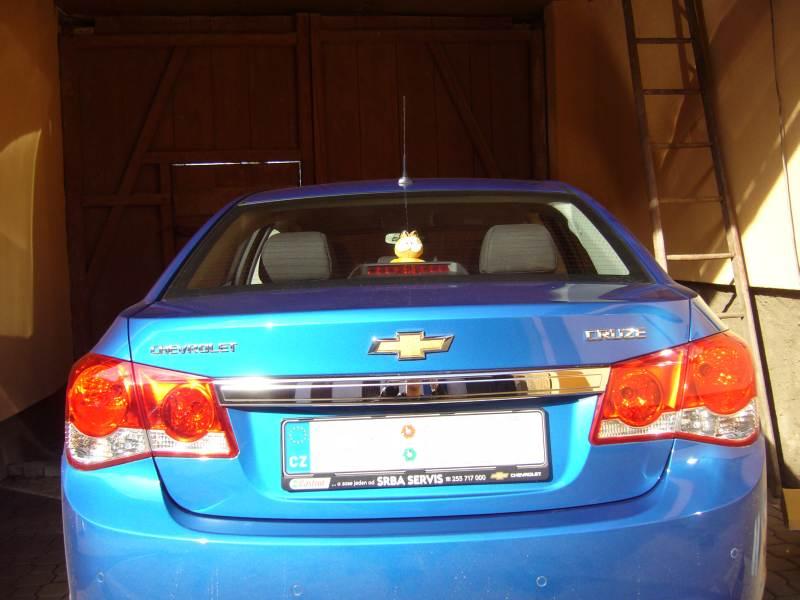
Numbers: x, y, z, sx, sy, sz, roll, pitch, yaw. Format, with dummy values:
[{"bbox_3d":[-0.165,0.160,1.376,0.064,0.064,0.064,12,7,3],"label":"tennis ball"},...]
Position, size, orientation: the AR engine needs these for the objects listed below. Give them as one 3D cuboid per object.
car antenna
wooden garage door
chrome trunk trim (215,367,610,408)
[{"bbox_3d":[0.015,-0.507,2.590,0.040,0.310,0.055,-2,22,0],"label":"car antenna"},{"bbox_3d":[-0.728,-0.709,6.566,3.870,3.140,0.110,-2,2,-3],"label":"wooden garage door"},{"bbox_3d":[0.025,0.174,1.605,0.790,0.056,0.070,-2,2,0],"label":"chrome trunk trim"}]

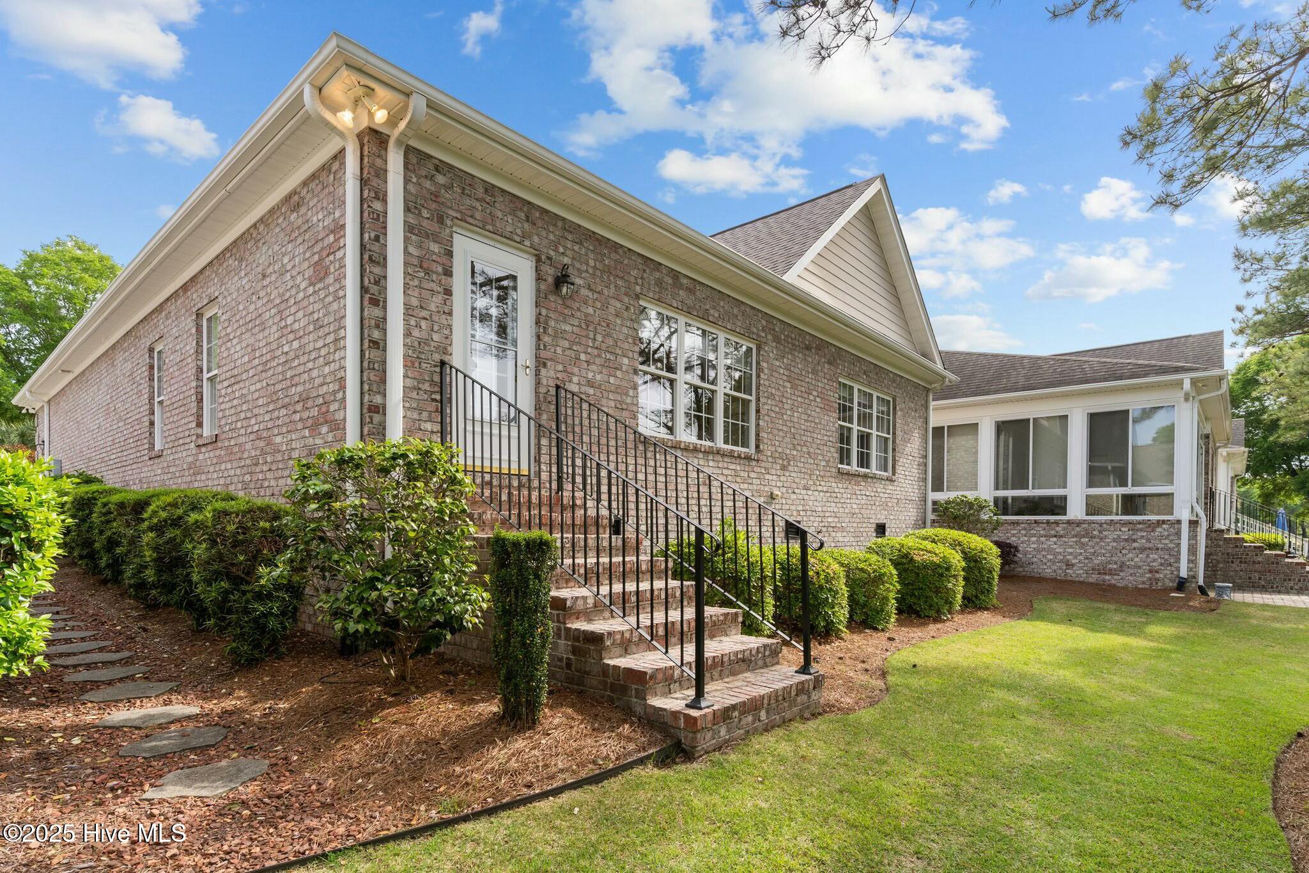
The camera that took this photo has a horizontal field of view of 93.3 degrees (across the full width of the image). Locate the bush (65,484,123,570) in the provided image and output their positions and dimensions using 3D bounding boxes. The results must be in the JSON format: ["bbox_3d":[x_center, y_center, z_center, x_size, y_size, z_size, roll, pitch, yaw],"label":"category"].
[{"bbox_3d":[-6.900,1.100,7.750,1.000,1.050,0.920,-3,-5,40],"label":"bush"}]

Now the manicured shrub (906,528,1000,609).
[{"bbox_3d":[4.400,1.920,9.130,1.250,1.140,1.300,-3,-5,43],"label":"manicured shrub"}]

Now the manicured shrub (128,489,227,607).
[{"bbox_3d":[-4.880,1.150,6.370,0.950,1.150,0.800,-5,-8,40],"label":"manicured shrub"}]

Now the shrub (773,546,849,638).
[{"bbox_3d":[1.750,1.750,7.100,0.950,0.950,0.950,-5,-8,41],"label":"shrub"}]

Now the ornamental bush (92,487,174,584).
[{"bbox_3d":[-5.720,1.090,6.900,1.000,0.920,0.850,-4,-6,39],"label":"ornamental bush"}]

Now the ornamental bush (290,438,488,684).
[{"bbox_3d":[-1.640,0.780,3.850,1.080,1.480,1.180,-5,-8,41],"label":"ornamental bush"}]

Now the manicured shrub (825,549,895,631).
[{"bbox_3d":[2.370,1.760,7.300,1.050,0.920,1.050,-3,-5,43],"label":"manicured shrub"}]

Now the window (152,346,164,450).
[{"bbox_3d":[-6.840,-0.550,8.500,0.760,1.460,0.120,-5,-8,40],"label":"window"}]

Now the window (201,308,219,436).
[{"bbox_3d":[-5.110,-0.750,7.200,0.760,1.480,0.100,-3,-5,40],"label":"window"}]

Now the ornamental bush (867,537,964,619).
[{"bbox_3d":[3.430,1.830,8.120,1.180,1.030,1.220,-3,-5,43],"label":"ornamental bush"}]

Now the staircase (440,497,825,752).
[{"bbox_3d":[-0.470,1.020,4.350,2.870,1.410,1.220,-5,-8,41],"label":"staircase"}]

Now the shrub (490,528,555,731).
[{"bbox_3d":[-0.667,0.965,3.130,0.330,1.000,0.330,1,-6,0],"label":"shrub"}]

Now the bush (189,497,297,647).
[{"bbox_3d":[-3.480,1.140,5.170,0.850,1.100,0.800,-5,-8,40],"label":"bush"}]

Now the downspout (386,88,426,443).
[{"bbox_3d":[-1.890,-0.550,4.700,0.400,4.000,0.110,-3,-5,43],"label":"downspout"}]

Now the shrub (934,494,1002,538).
[{"bbox_3d":[5.970,1.930,11.800,1.250,1.600,1.250,-3,-5,43],"label":"shrub"}]

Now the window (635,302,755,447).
[{"bbox_3d":[0.590,-0.640,7.480,0.120,1.460,2.180,-5,-9,43],"label":"window"}]

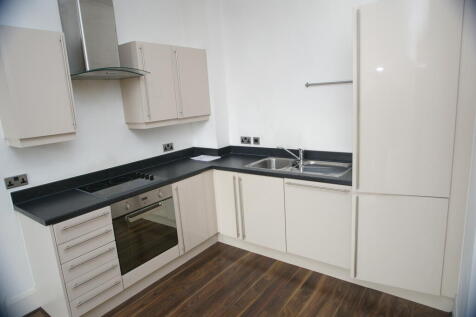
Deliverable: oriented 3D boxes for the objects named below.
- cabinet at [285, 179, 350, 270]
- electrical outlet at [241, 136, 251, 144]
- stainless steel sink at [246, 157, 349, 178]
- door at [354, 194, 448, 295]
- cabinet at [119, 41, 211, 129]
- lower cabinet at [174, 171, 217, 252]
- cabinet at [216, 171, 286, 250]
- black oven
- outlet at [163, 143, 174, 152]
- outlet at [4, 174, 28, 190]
[{"bbox_3d":[0.840,0.501,2.635,0.592,0.725,0.572,5,14,36],"label":"cabinet"},{"bbox_3d":[0.097,-0.213,3.356,0.147,0.087,0.012,5,14,36],"label":"electrical outlet"},{"bbox_3d":[0.576,0.158,2.774,0.965,0.164,0.467,5,14,36],"label":"stainless steel sink"},{"bbox_3d":[1.142,0.609,2.015,0.592,0.720,0.030,1,12,23],"label":"door"},{"bbox_3d":[-0.735,-0.763,2.997,0.296,0.798,0.923,5,14,36],"label":"cabinet"},{"bbox_3d":[-0.645,0.517,3.017,0.572,0.725,0.575,5,14,36],"label":"lower cabinet"},{"bbox_3d":[0.258,0.453,3.054,0.847,0.725,0.572,5,14,36],"label":"cabinet"},{"bbox_3d":[-0.972,0.573,2.530,0.557,0.593,0.591,5,14,36],"label":"black oven"},{"bbox_3d":[-0.801,-0.124,3.223,0.012,0.087,0.147,5,14,36],"label":"outlet"},{"bbox_3d":[-1.650,0.175,2.077,0.012,0.087,0.147,5,14,36],"label":"outlet"}]

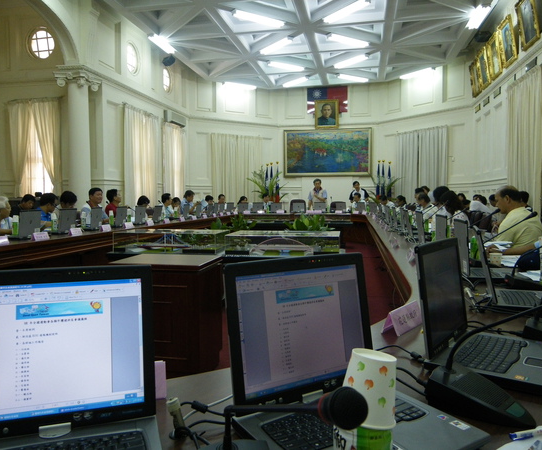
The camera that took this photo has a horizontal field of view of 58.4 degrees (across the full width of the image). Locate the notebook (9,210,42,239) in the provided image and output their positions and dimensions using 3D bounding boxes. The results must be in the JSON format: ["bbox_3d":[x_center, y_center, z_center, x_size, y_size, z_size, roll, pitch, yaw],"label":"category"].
[{"bbox_3d":[-2.465,0.007,4.775,0.300,0.285,0.330,1,3,9],"label":"notebook"}]

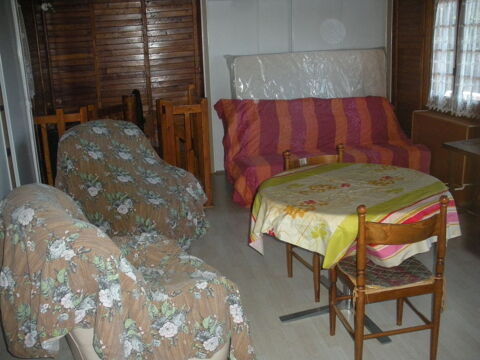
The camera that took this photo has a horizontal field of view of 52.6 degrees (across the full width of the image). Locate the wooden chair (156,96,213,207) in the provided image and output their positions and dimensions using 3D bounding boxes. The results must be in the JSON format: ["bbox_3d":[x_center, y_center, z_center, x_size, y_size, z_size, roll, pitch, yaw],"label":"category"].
[{"bbox_3d":[-0.544,-0.288,4.780,0.480,1.040,0.440,-5,16,-9],"label":"wooden chair"}]

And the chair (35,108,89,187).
[{"bbox_3d":[-1.559,-0.148,4.536,0.460,1.000,0.460,-5,16,-9],"label":"chair"}]

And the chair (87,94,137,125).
[{"bbox_3d":[-1.233,-0.255,4.853,0.460,1.020,0.460,-10,18,-23],"label":"chair"}]

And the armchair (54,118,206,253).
[{"bbox_3d":[-0.829,0.033,3.860,0.860,0.960,0.820,11,21,39],"label":"armchair"}]

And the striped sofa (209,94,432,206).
[{"bbox_3d":[0.848,-0.382,5.095,1.960,0.920,0.950,-6,16,-10],"label":"striped sofa"}]

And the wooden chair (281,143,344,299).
[{"bbox_3d":[0.562,0.253,3.041,0.430,0.866,0.430,-9,17,-20],"label":"wooden chair"}]

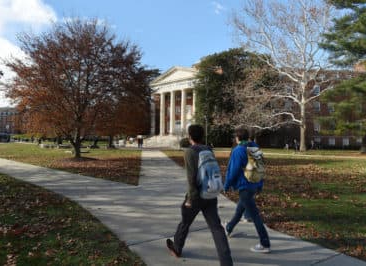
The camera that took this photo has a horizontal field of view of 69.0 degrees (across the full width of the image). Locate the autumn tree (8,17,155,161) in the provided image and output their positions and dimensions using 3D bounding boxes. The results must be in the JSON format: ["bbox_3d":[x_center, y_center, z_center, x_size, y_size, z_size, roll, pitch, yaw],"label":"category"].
[{"bbox_3d":[-8.300,-3.550,21.400,11.200,11.200,10.800,0,-1,0],"label":"autumn tree"}]

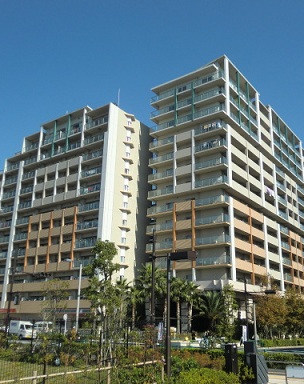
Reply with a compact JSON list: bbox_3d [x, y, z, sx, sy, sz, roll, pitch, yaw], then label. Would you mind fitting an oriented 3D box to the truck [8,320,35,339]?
[{"bbox_3d":[-15.798,16.515,46.217,3.400,1.950,1.500,-12,-23,35],"label":"truck"}]

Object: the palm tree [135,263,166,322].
[{"bbox_3d":[-0.187,13.540,48.185,4.000,9.347,4.000,1,-18,0],"label":"palm tree"}]

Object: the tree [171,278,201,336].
[{"bbox_3d":[3.991,13.968,45.765,3.600,7.209,3.600,0,-18,5],"label":"tree"}]

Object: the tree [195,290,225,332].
[{"bbox_3d":[6.920,14.581,45.208,3.500,5.833,3.500,-1,-19,8],"label":"tree"}]

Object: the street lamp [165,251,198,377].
[{"bbox_3d":[0.872,4.038,12.629,0.920,4.206,0.420,-12,-23,35],"label":"street lamp"}]

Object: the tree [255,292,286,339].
[{"bbox_3d":[13.598,14.544,44.226,3.700,5.795,3.700,-4,-19,16],"label":"tree"}]

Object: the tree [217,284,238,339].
[{"bbox_3d":[8.608,13.819,43.563,2.700,6.524,2.700,-2,-19,11],"label":"tree"}]

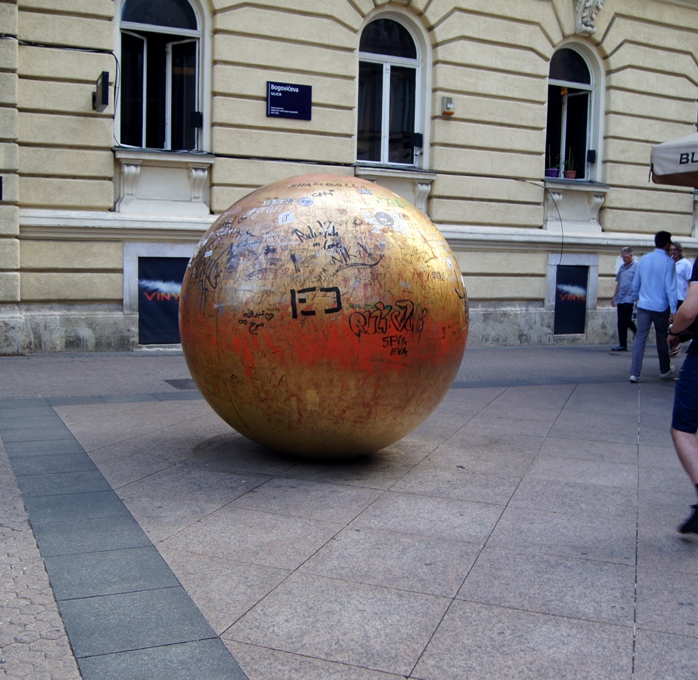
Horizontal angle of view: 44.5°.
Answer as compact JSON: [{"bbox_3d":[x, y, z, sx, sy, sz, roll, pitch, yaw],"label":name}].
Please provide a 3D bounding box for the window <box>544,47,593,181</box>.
[{"bbox_3d":[3.935,-4.054,15.305,1.112,2.281,0.150,-2,6,-27],"label":"window"}]

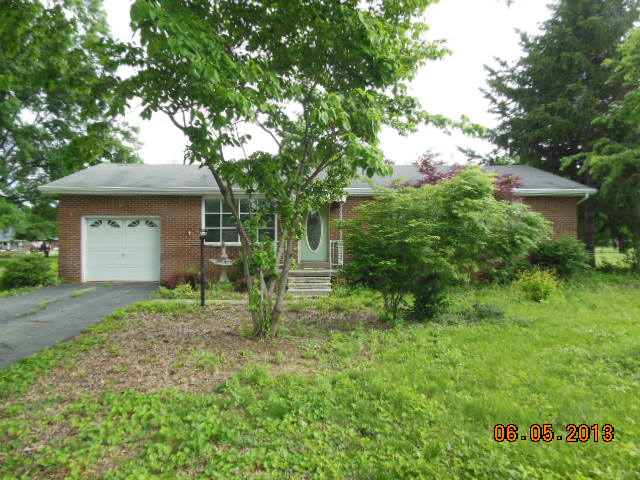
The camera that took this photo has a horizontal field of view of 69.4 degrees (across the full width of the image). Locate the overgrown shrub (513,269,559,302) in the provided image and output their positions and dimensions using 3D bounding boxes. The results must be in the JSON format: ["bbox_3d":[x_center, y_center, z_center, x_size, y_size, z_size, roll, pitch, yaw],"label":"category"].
[{"bbox_3d":[5.330,1.120,11.450,1.130,0.850,1.050,0,0,-1],"label":"overgrown shrub"}]

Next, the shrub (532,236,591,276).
[{"bbox_3d":[7.230,0.520,13.850,1.800,1.280,1.600,0,0,-1],"label":"shrub"}]

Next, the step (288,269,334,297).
[{"bbox_3d":[-0.250,1.200,13.200,1.320,0.740,1.100,0,0,-1],"label":"step"}]

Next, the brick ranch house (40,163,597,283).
[{"bbox_3d":[-0.100,-0.880,18.850,17.450,4.500,8.800,0,0,-1],"label":"brick ranch house"}]

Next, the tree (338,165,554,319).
[{"bbox_3d":[2.670,0.060,9.850,4.450,3.250,3.600,0,0,-1],"label":"tree"}]

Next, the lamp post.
[{"bbox_3d":[-2.930,0.680,11.500,0.210,1.950,0.210,0,0,-1],"label":"lamp post"}]

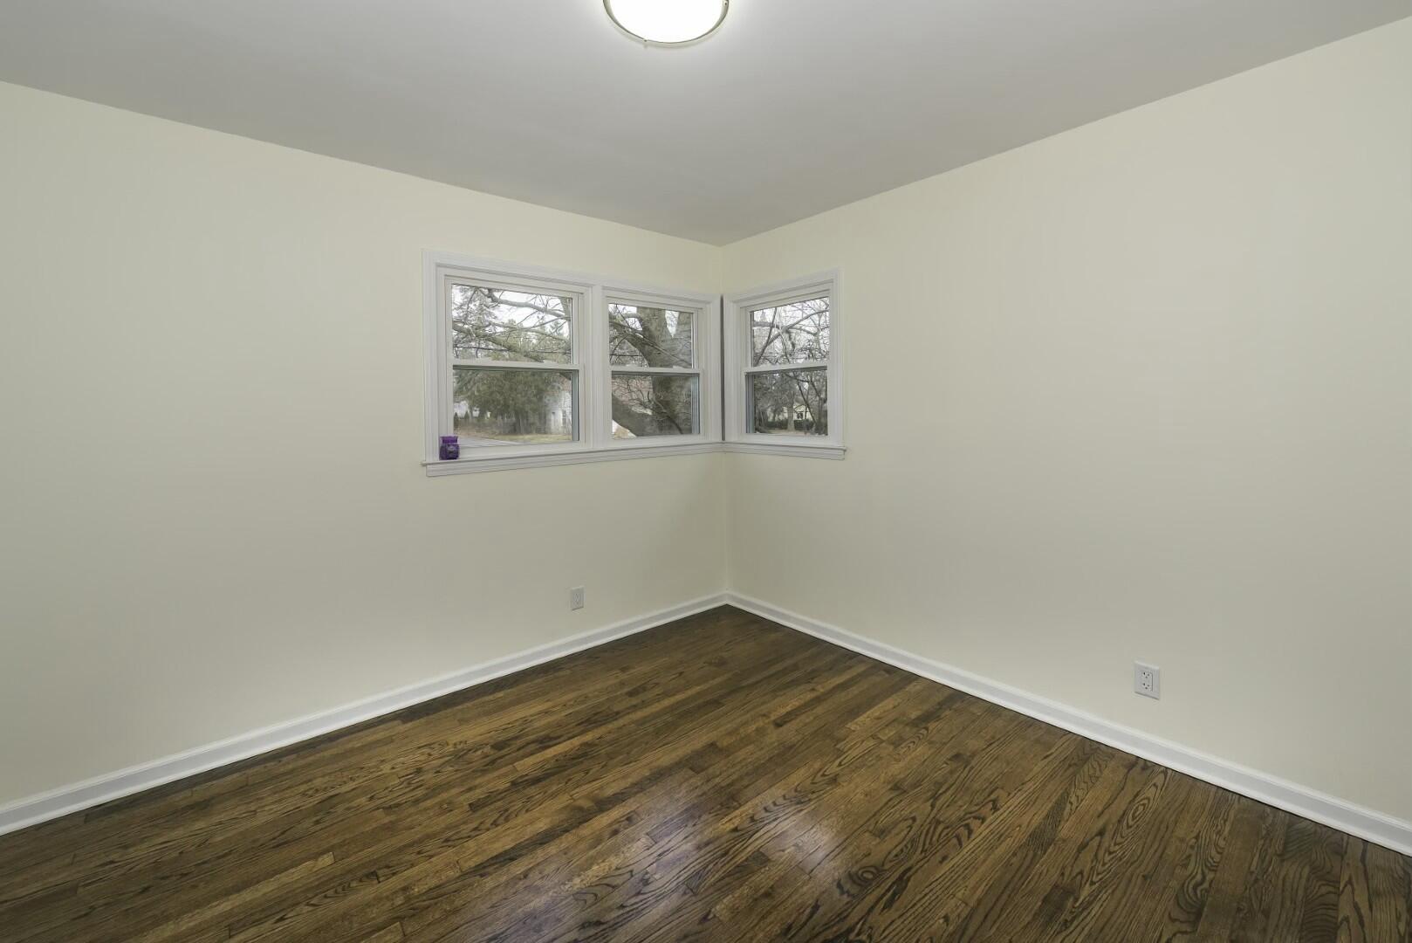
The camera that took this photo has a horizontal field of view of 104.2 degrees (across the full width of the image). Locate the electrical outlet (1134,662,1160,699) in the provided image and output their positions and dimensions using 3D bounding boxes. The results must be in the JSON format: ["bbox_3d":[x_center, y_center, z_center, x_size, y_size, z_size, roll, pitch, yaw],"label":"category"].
[{"bbox_3d":[1.608,0.761,2.000,0.009,0.117,0.072,-4,5,-40],"label":"electrical outlet"}]

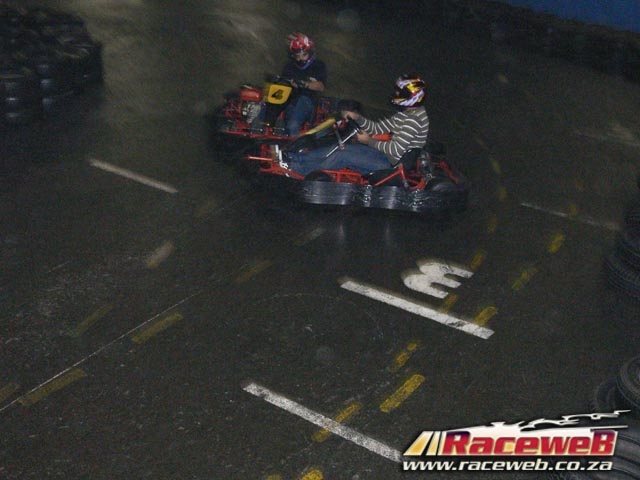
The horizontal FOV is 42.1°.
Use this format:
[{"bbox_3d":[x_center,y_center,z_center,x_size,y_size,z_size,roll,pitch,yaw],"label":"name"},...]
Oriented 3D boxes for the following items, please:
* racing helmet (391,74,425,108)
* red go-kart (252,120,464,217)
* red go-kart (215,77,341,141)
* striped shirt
[{"bbox_3d":[0.773,-1.305,7.264,0.320,0.260,0.250,0,24,2],"label":"racing helmet"},{"bbox_3d":[0.340,-0.775,7.455,1.950,0.600,1.250,4,25,11],"label":"red go-kart"},{"bbox_3d":[-0.293,-1.478,9.024,1.240,0.600,1.860,10,26,22],"label":"red go-kart"},{"bbox_3d":[0.652,-0.918,7.377,0.570,0.460,0.460,4,25,11],"label":"striped shirt"}]

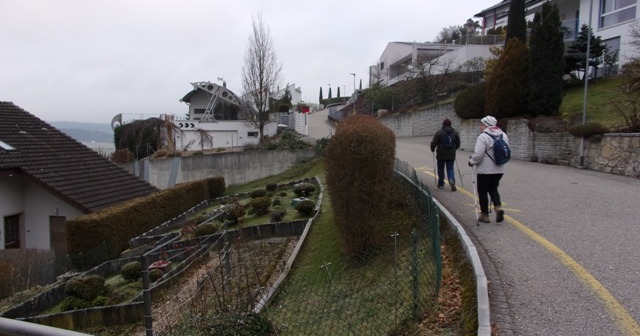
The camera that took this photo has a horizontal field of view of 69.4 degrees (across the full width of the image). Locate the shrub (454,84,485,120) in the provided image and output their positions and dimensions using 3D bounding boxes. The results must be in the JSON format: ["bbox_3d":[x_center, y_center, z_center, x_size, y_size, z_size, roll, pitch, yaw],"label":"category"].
[{"bbox_3d":[7.024,-3.140,21.500,1.600,1.661,1.500,1,4,0],"label":"shrub"}]

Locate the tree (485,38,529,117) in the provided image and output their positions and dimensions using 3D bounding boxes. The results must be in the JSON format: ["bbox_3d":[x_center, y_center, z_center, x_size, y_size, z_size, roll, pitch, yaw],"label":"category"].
[{"bbox_3d":[9.886,-4.797,24.500,2.300,4.200,2.300,0,5,0],"label":"tree"}]

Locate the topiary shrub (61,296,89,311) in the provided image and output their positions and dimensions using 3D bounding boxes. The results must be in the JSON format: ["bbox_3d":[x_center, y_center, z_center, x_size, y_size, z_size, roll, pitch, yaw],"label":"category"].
[{"bbox_3d":[-4.355,2.413,8.200,0.500,0.280,0.460,0,5,0],"label":"topiary shrub"}]

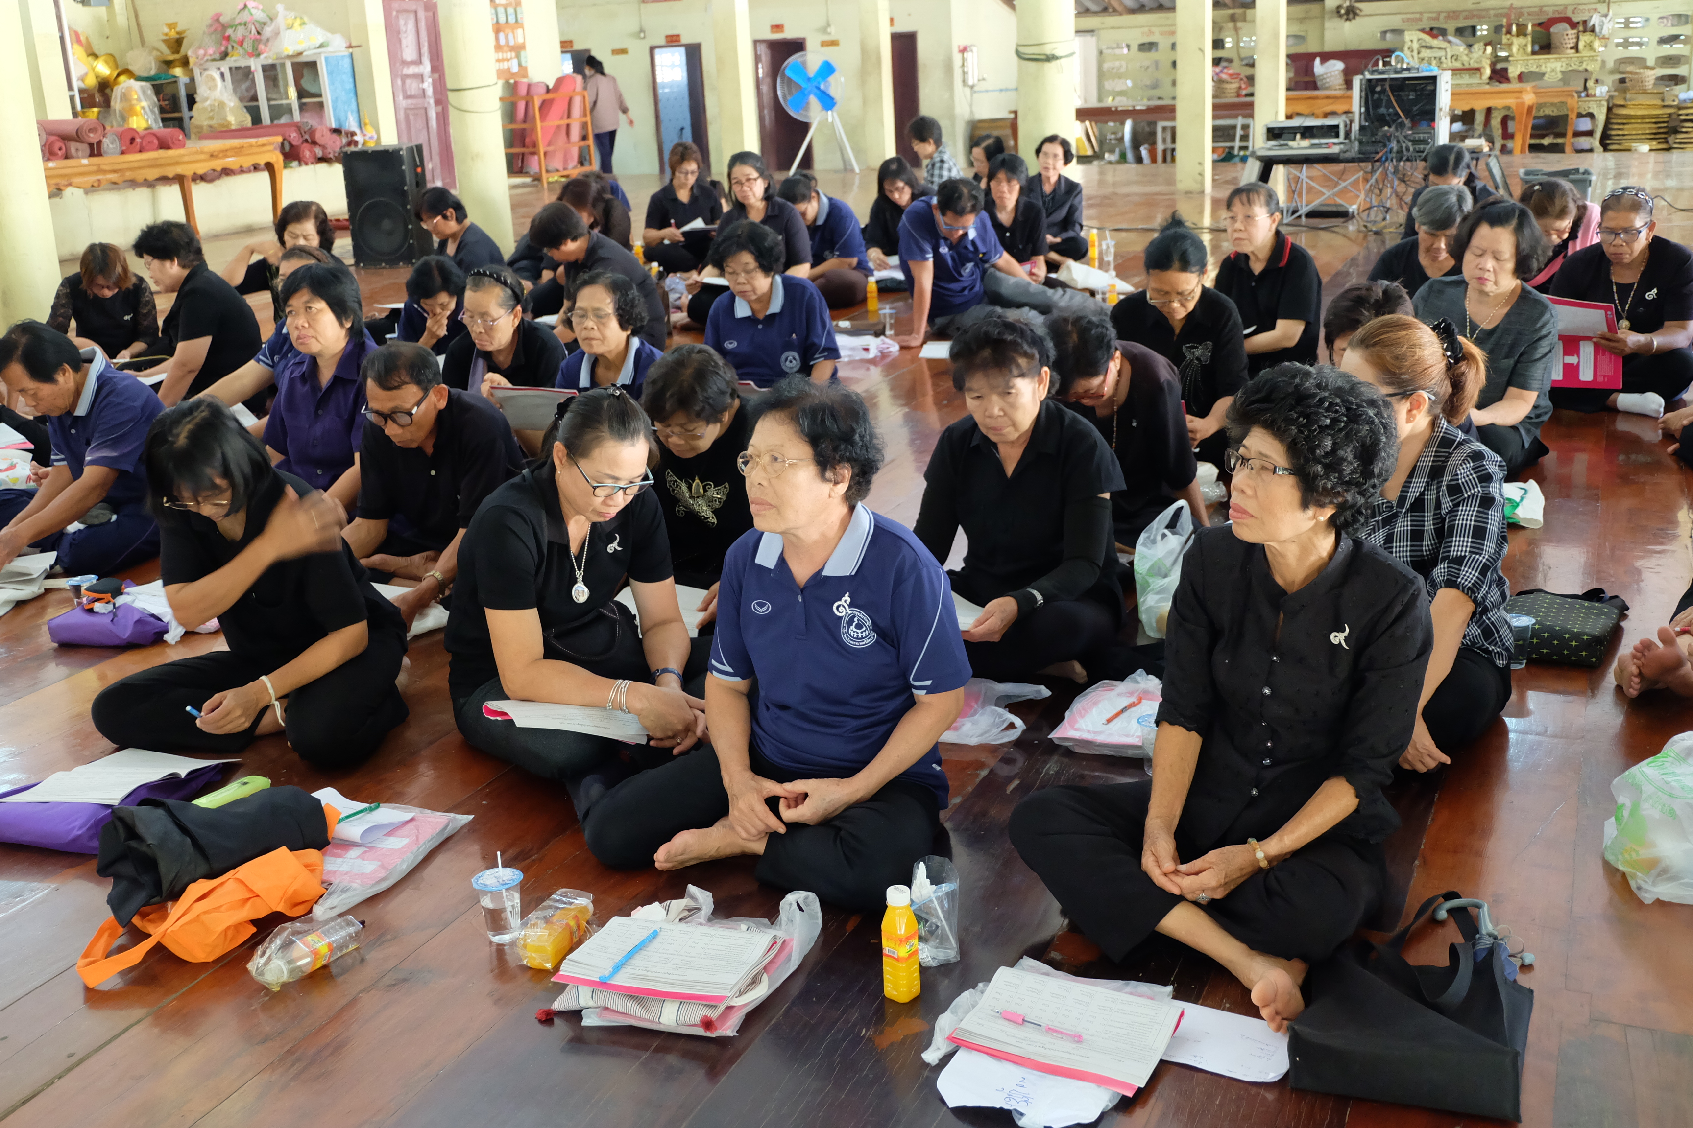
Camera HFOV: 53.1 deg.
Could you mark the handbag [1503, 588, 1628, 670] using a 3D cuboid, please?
[{"bbox_3d":[1.506,0.137,3.684,0.270,0.090,0.250,3,18,19],"label":"handbag"}]

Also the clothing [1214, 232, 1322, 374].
[{"bbox_3d":[1.444,-0.888,5.826,0.430,0.530,0.310,11,22,39],"label":"clothing"}]

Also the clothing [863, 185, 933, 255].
[{"bbox_3d":[0.304,-1.859,9.364,0.440,0.440,0.380,-1,17,6],"label":"clothing"}]

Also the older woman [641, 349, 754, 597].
[{"bbox_3d":[-0.298,-0.145,3.821,0.570,0.700,0.560,4,18,21],"label":"older woman"}]

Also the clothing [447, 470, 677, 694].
[{"bbox_3d":[-0.533,0.018,3.107,0.460,0.460,0.360,-7,17,-14],"label":"clothing"}]

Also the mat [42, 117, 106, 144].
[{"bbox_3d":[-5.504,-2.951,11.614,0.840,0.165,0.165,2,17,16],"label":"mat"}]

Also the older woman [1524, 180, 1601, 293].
[{"bbox_3d":[2.642,-1.039,6.199,0.560,0.700,0.600,1,17,14],"label":"older woman"}]

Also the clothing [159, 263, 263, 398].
[{"bbox_3d":[-2.604,-0.956,6.950,0.410,0.530,0.420,-10,18,-23],"label":"clothing"}]

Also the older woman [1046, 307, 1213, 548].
[{"bbox_3d":[0.742,-0.319,4.446,0.580,0.670,0.560,9,20,34],"label":"older woman"}]

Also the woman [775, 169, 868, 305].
[{"bbox_3d":[-0.131,-1.602,8.603,0.580,0.720,0.570,-14,20,-31],"label":"woman"}]

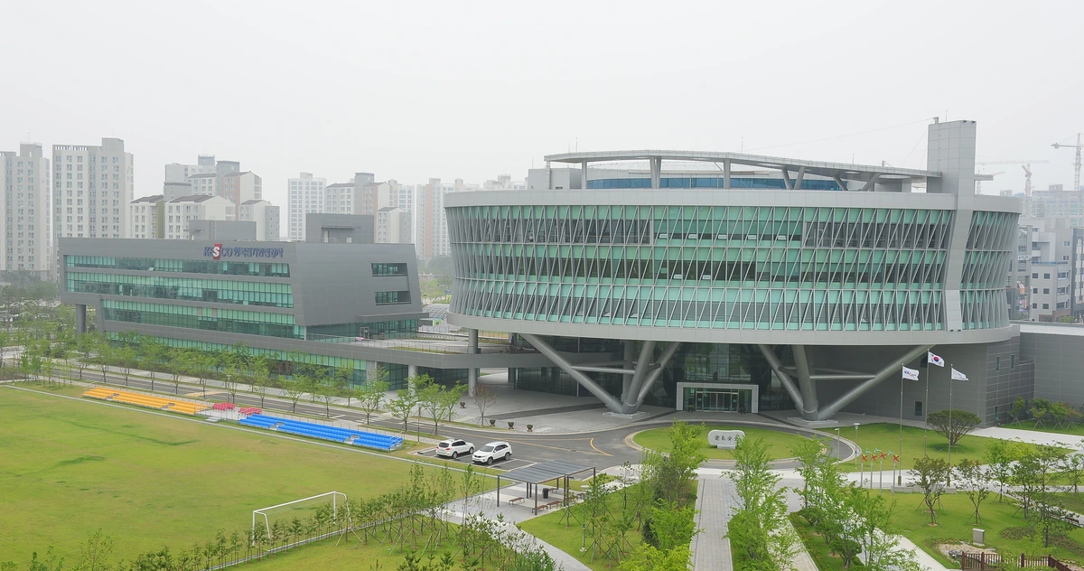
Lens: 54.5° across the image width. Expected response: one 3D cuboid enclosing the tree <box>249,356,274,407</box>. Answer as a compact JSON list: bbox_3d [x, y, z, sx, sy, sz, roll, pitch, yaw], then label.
[{"bbox_3d":[-35.195,12.365,132.811,2.965,6.298,2.965,1,2,0],"label":"tree"}]

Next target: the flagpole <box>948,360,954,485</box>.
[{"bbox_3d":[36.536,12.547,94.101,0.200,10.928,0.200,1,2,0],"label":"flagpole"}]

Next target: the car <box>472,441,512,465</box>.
[{"bbox_3d":[-4.828,16.374,103.019,1.885,1.720,4.680,3,3,35],"label":"car"}]

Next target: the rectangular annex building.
[{"bbox_3d":[-54.169,2.577,188.232,76.390,20.910,25.960,3,3,38],"label":"rectangular annex building"}]

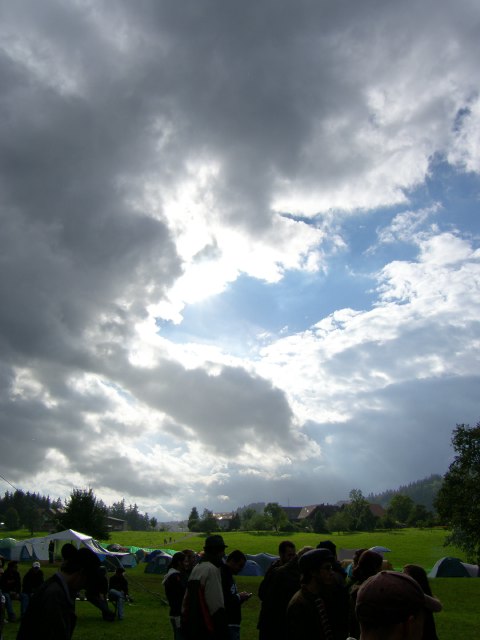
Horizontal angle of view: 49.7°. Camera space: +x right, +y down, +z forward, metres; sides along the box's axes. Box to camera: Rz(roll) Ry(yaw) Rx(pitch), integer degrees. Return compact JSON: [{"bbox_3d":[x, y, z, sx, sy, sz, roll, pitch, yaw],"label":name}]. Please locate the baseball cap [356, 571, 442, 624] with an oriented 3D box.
[{"bbox_3d":[0.458,0.799,1.510,0.270,0.135,0.178,5,-22,-28],"label":"baseball cap"}]

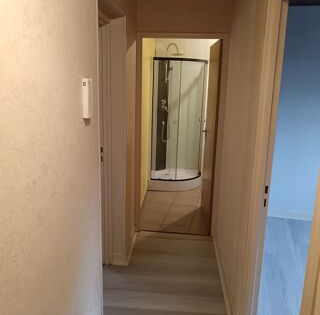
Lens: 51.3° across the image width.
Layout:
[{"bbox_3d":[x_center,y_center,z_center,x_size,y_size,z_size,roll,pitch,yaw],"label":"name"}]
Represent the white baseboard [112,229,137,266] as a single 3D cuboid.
[{"bbox_3d":[-0.332,0.853,3.307,0.144,0.099,0.666,2,12,4],"label":"white baseboard"}]

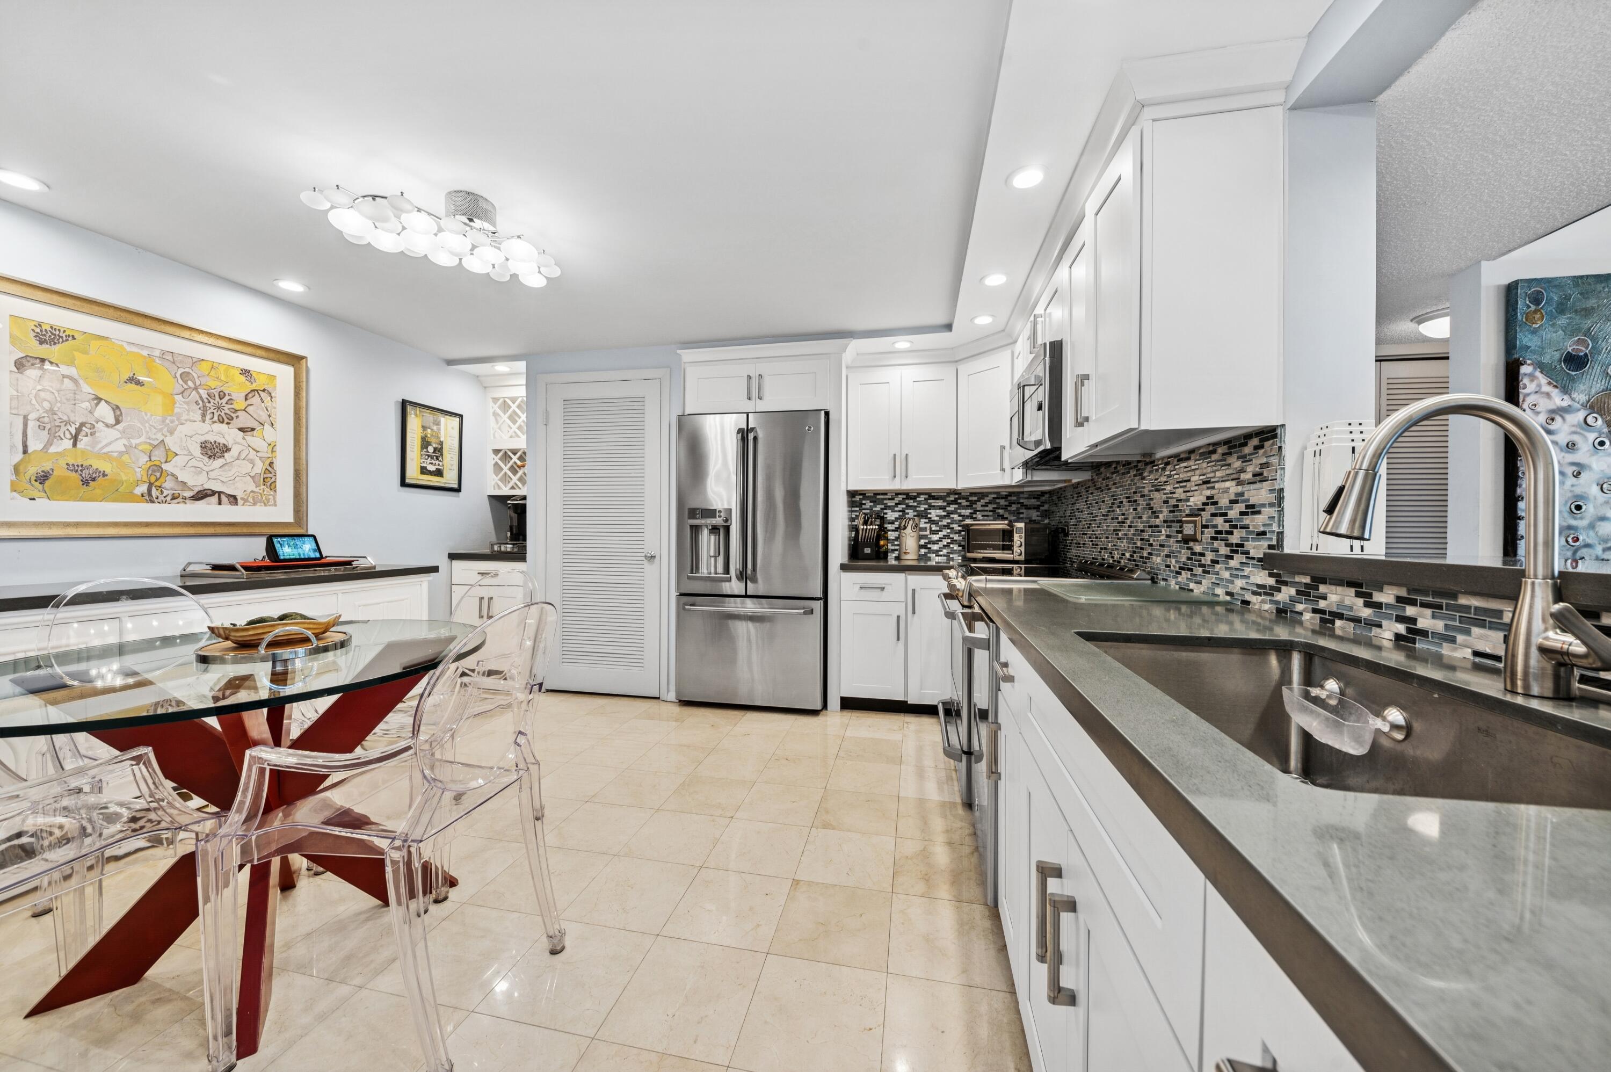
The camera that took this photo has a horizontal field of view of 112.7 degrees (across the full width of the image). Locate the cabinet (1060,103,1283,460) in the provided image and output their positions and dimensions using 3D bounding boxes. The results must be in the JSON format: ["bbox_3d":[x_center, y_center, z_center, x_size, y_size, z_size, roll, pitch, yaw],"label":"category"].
[{"bbox_3d":[1.045,-0.653,1.637,0.330,0.765,0.680,0,1,12],"label":"cabinet"}]

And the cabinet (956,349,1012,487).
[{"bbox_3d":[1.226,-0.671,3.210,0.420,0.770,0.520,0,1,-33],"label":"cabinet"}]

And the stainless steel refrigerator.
[{"bbox_3d":[-0.275,0.146,3.495,0.910,1.775,0.760,0,1,12],"label":"stainless steel refrigerator"}]

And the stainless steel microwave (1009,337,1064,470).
[{"bbox_3d":[1.119,-0.519,2.277,0.395,0.410,0.760,1,1,12],"label":"stainless steel microwave"}]

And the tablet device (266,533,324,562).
[{"bbox_3d":[-2.449,0.058,2.575,0.092,0.127,0.193,1,1,17],"label":"tablet device"}]

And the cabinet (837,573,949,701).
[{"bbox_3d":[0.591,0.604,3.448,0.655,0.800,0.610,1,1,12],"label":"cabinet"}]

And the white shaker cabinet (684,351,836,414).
[{"bbox_3d":[-0.225,-0.919,3.538,0.960,0.360,0.600,0,1,12],"label":"white shaker cabinet"}]

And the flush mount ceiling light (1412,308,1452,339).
[{"bbox_3d":[3.849,-1.258,3.201,0.320,0.120,0.320,1,1,12],"label":"flush mount ceiling light"}]

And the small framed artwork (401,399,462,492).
[{"bbox_3d":[-2.516,-0.589,3.633,0.030,0.557,0.460,0,1,12],"label":"small framed artwork"}]

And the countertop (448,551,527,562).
[{"bbox_3d":[-2.139,0.147,4.018,0.630,0.045,0.640,1,1,12],"label":"countertop"}]

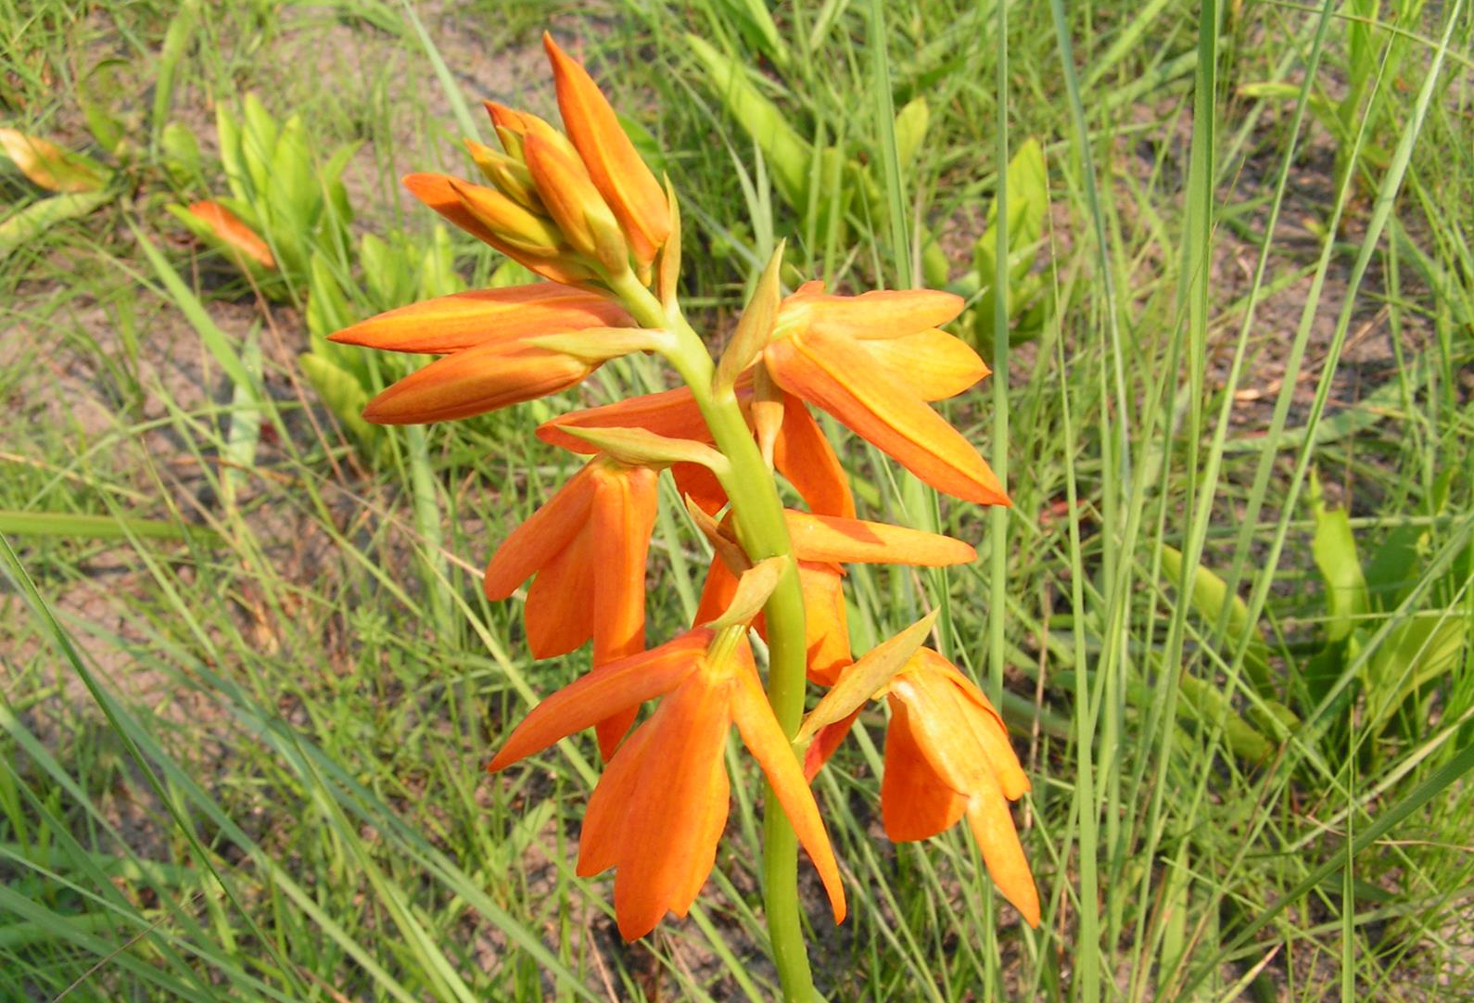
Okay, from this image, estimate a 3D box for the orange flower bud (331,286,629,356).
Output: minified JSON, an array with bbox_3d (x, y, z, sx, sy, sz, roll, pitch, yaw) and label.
[{"bbox_3d":[-0.053,-0.037,0.344,0.061,0.012,0.011,-6,0,-8],"label":"orange flower bud"}]

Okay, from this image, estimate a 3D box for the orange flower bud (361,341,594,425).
[{"bbox_3d":[-0.053,-0.024,0.340,0.048,0.012,0.011,-15,0,-11],"label":"orange flower bud"}]

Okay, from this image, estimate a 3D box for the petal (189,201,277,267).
[{"bbox_3d":[-0.243,-0.129,0.800,0.058,0.007,0.013,34,53,20],"label":"petal"}]

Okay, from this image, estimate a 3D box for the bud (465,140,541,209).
[{"bbox_3d":[-0.047,-0.067,0.341,0.007,0.021,0.007,-49,20,0],"label":"bud"}]

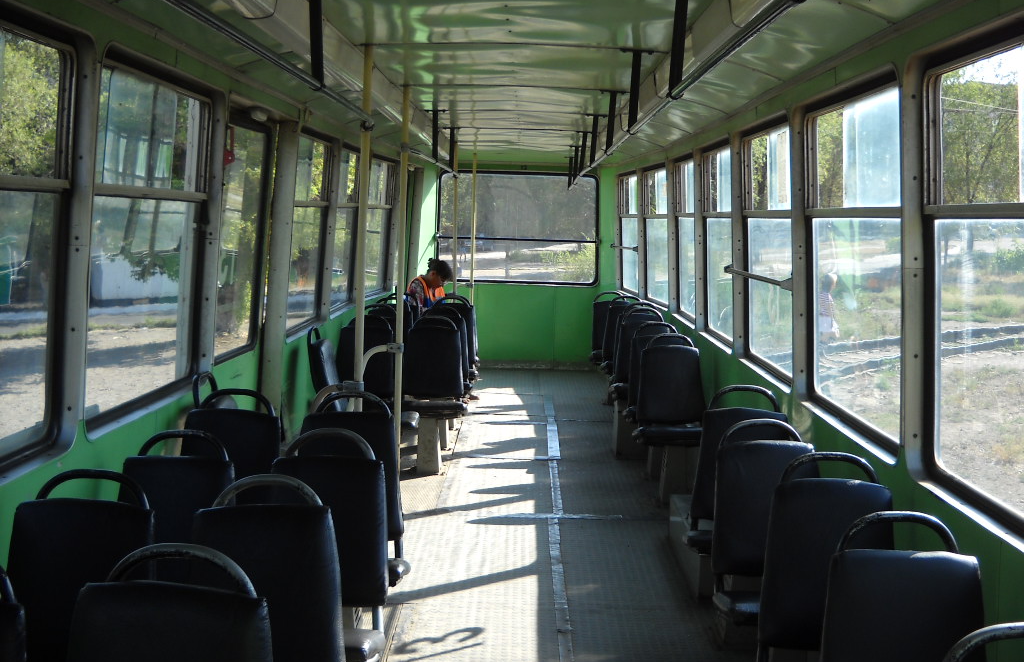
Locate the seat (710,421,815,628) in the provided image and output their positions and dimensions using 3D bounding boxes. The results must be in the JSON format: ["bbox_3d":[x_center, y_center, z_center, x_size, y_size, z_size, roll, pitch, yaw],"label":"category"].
[{"bbox_3d":[0.896,0.646,4.050,0.427,0.670,0.513,2,5,0],"label":"seat"}]

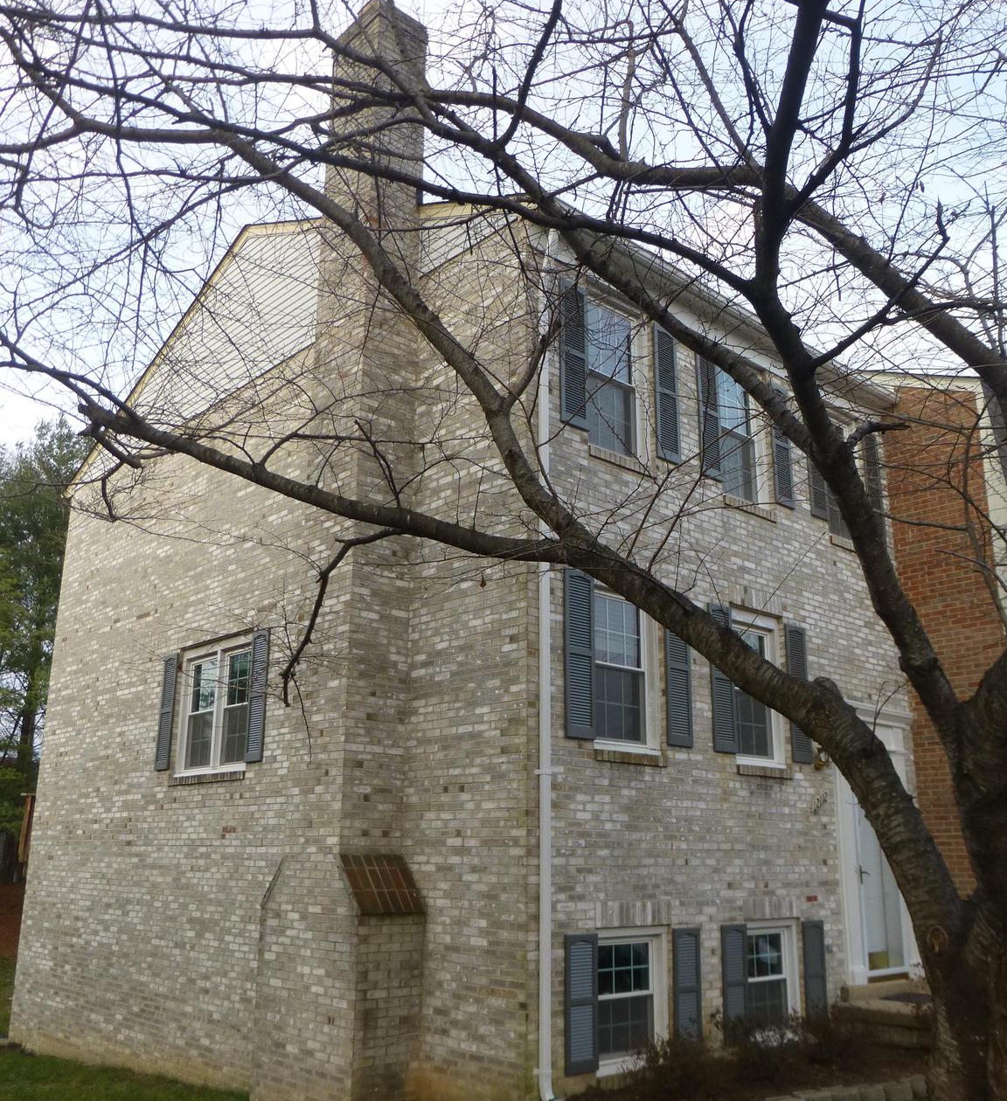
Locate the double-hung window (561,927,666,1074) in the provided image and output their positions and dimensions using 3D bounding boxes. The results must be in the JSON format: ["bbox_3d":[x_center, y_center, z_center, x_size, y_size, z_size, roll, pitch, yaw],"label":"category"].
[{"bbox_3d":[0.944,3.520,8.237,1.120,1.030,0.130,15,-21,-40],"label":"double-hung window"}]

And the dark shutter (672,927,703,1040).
[{"bbox_3d":[1.524,3.636,8.676,0.358,0.955,0.045,15,-21,-40],"label":"dark shutter"}]

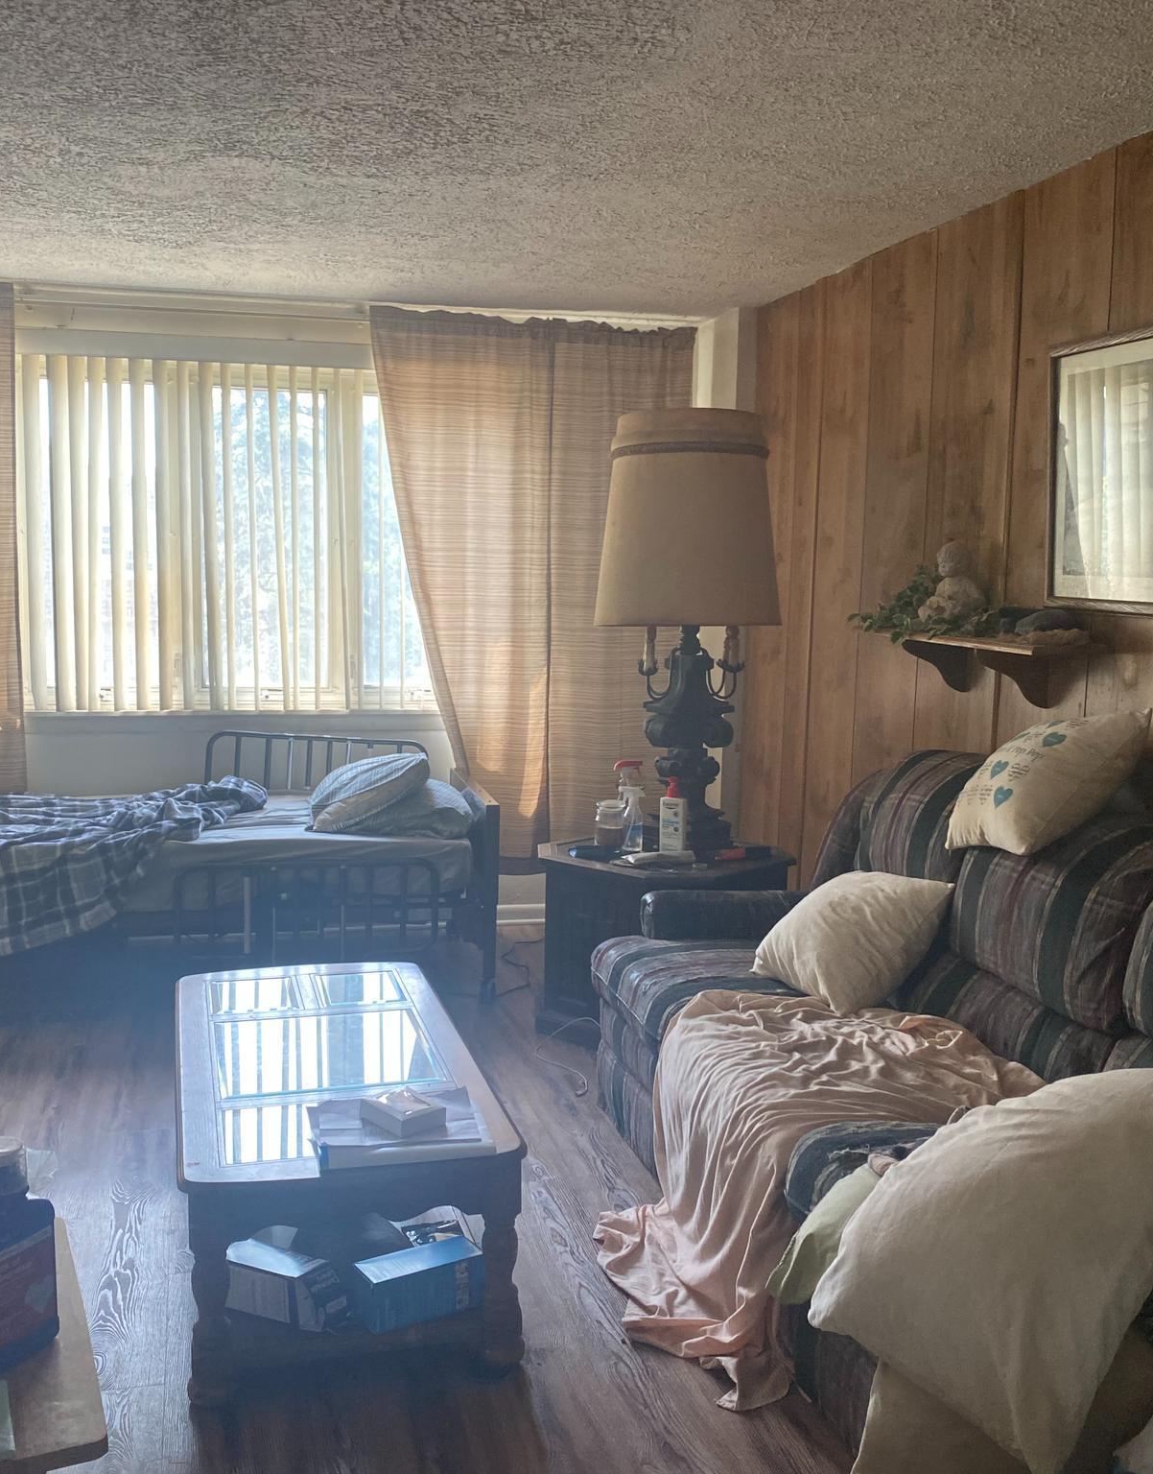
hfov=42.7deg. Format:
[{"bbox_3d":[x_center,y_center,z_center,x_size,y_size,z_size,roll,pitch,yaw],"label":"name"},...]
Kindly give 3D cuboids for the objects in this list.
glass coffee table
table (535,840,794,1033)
[{"bbox_3d":[-0.535,0.862,3.126,0.605,0.410,1.230,-1,7,-15],"label":"glass coffee table"},{"bbox_3d":[0.266,0.622,4.522,0.670,0.570,0.670,7,9,41],"label":"table"}]

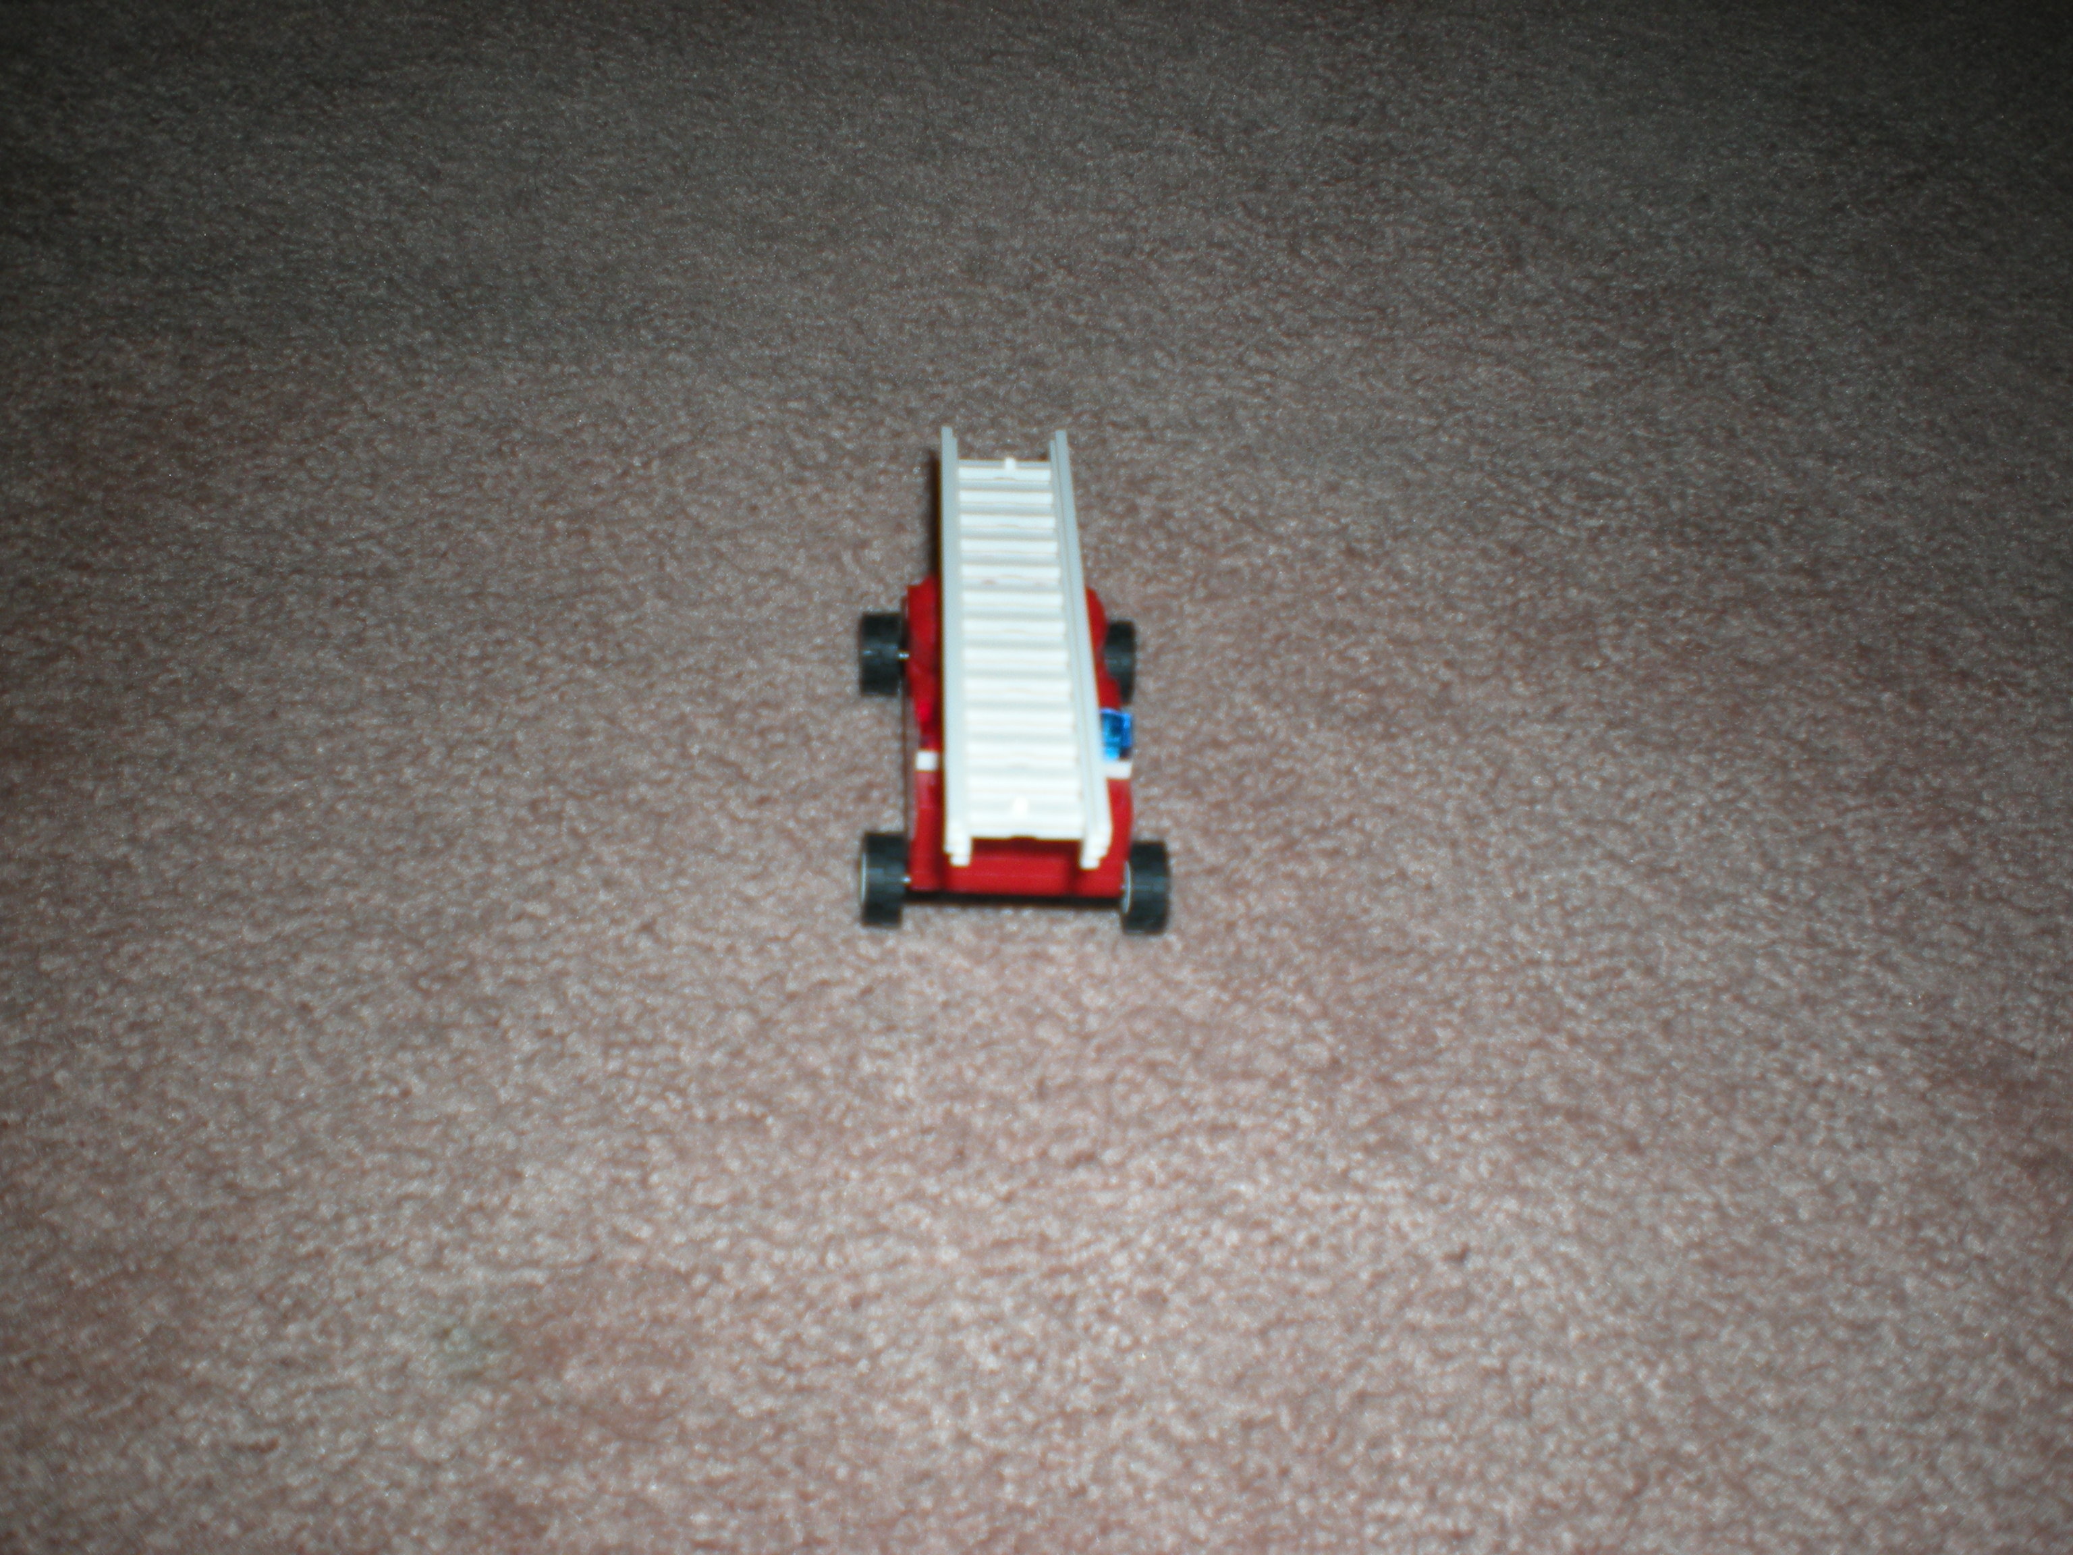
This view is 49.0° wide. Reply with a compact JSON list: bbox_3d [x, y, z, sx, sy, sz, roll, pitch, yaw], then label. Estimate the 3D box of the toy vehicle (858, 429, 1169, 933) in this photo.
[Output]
[{"bbox_3d":[-0.004,-0.014,0.361,0.045,0.032,0.128,2,37,-5],"label":"toy vehicle"}]

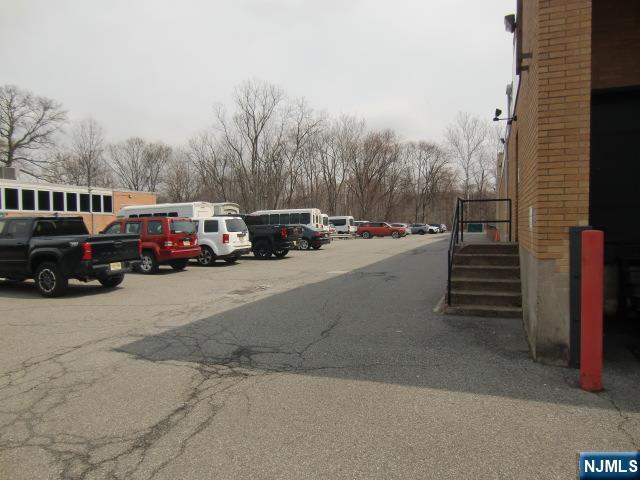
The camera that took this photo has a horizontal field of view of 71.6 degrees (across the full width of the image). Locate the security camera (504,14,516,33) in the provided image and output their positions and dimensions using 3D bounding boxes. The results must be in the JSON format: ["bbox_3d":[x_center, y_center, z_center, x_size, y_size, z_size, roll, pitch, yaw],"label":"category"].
[{"bbox_3d":[3.553,-4.067,8.246,0.220,0.320,0.240,0,2,21],"label":"security camera"}]

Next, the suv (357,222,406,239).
[{"bbox_3d":[6.581,-0.999,47.431,4.900,1.740,1.960,0,2,21],"label":"suv"}]

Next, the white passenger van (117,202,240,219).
[{"bbox_3d":[-11.028,-0.980,31.520,7.400,2.950,2.350,1,2,27],"label":"white passenger van"}]

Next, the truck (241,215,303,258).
[{"bbox_3d":[-3.618,-0.133,20.563,5.450,1.880,1.920,0,2,21],"label":"truck"}]

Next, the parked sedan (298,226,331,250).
[{"bbox_3d":[-1.771,-0.157,27.413,4.660,1.460,1.800,0,2,21],"label":"parked sedan"}]

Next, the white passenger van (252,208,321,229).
[{"bbox_3d":[-3.347,-1.305,41.618,7.000,2.850,2.300,1,2,26],"label":"white passenger van"}]

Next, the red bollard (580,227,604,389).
[{"bbox_3d":[2.388,0.619,3.892,0.170,1.390,0.170,0,2,21],"label":"red bollard"}]

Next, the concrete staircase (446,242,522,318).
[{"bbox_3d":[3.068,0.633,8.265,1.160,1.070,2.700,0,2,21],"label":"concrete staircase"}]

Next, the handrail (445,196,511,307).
[{"bbox_3d":[3.213,0.080,8.630,1.080,1.950,3.200,0,2,21],"label":"handrail"}]

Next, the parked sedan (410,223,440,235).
[{"bbox_3d":[14.421,-1.459,63.045,4.650,1.550,1.850,0,2,21],"label":"parked sedan"}]

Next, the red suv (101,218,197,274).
[{"bbox_3d":[-6.308,0.121,14.802,4.500,1.780,1.840,0,2,21],"label":"red suv"}]

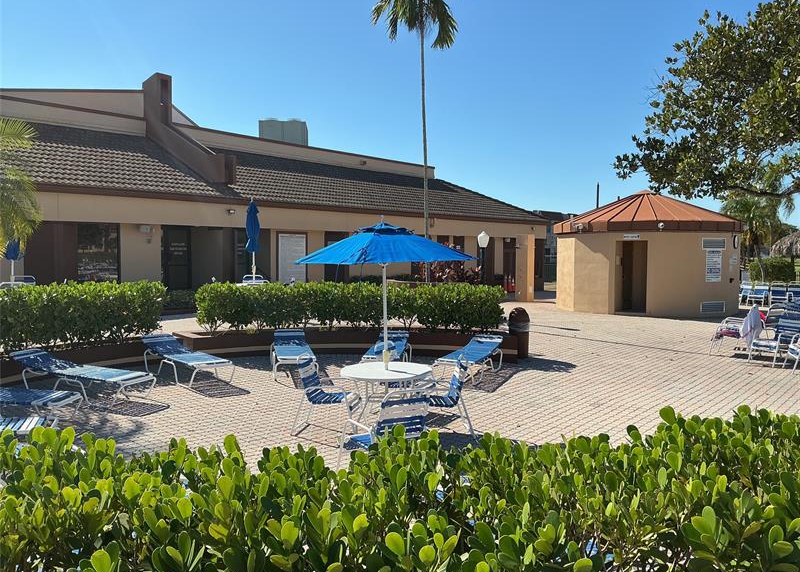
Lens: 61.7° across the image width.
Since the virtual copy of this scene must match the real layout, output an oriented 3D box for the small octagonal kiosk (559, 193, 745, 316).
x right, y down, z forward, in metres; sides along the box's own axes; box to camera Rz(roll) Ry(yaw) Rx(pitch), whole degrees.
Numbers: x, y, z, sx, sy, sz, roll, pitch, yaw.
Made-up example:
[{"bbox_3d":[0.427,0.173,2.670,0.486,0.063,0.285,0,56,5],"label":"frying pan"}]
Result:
[{"bbox_3d":[8.366,-1.266,22.563,6.300,3.950,6.300,2,4,32],"label":"small octagonal kiosk"}]

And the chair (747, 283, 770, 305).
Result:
[{"bbox_3d":[12.845,0.326,24.047,0.620,0.880,0.700,3,4,43],"label":"chair"}]

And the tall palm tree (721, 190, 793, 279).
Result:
[{"bbox_3d":[17.562,-2.252,32.924,3.900,5.200,3.900,0,3,0],"label":"tall palm tree"}]

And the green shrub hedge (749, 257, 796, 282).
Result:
[{"bbox_3d":[19.459,-0.651,35.010,2.500,1.800,1.600,2,3,30],"label":"green shrub hedge"}]

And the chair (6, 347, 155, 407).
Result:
[{"bbox_3d":[-4.425,1.233,9.248,2.050,0.540,0.640,2,3,28],"label":"chair"}]

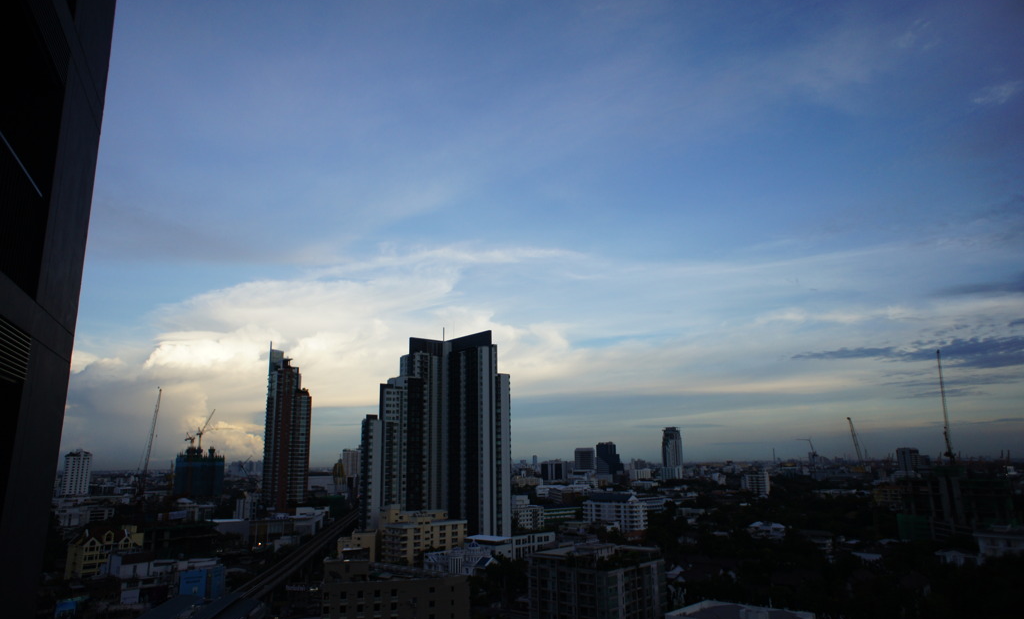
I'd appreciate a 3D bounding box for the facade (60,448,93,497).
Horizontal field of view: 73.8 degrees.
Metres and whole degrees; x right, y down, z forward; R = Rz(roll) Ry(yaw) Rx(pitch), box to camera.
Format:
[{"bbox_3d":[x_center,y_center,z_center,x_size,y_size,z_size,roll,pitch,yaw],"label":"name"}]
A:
[{"bbox_3d":[-488.270,183.330,765.080,26.000,59.000,17.000,4,-14,-22],"label":"facade"}]

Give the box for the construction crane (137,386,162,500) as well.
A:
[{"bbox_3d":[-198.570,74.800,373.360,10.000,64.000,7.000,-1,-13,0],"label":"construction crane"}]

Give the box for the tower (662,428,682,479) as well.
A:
[{"bbox_3d":[299.090,268.580,1271.030,30.000,99.000,28.000,-2,-13,5],"label":"tower"}]

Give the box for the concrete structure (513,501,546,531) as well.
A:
[{"bbox_3d":[10.860,150.090,489.920,22.000,19.500,14.000,6,-15,-29],"label":"concrete structure"}]

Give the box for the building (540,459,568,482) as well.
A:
[{"bbox_3d":[68.110,265.580,1118.760,38.000,41.000,24.000,1,-13,-10],"label":"building"}]

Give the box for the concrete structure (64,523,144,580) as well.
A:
[{"bbox_3d":[-150.100,89.090,251.150,12.000,17.000,20.500,-8,-14,27],"label":"concrete structure"}]

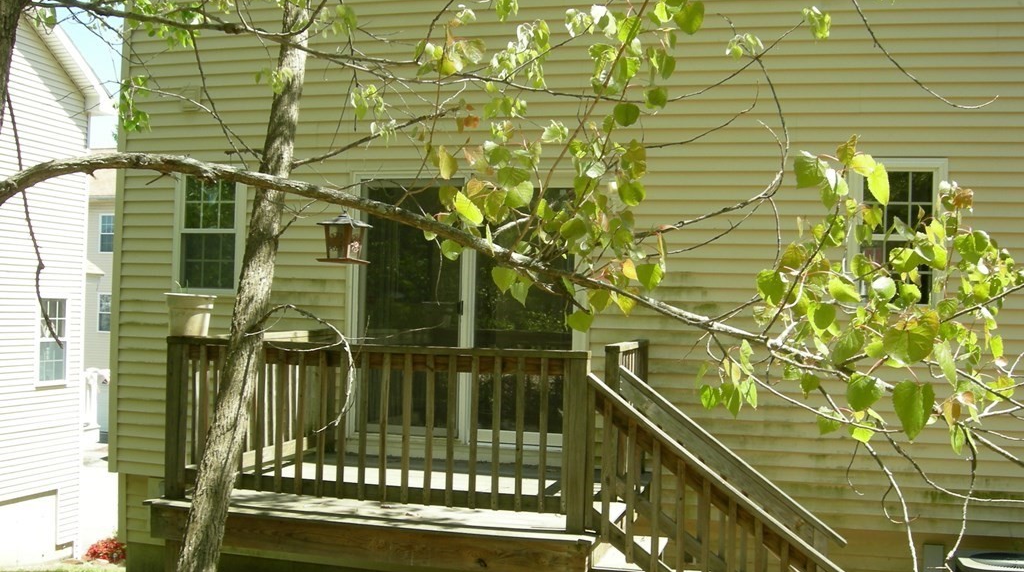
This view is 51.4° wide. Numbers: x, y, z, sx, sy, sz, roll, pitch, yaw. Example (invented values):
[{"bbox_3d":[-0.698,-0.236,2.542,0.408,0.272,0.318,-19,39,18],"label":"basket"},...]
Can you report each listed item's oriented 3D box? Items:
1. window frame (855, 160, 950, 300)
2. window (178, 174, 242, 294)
[{"bbox_3d":[2.703,-0.357,7.390,0.610,1.030,0.100,1,0,12],"label":"window frame"},{"bbox_3d":[-2.366,-0.411,8.328,0.530,0.900,0.080,1,-1,14],"label":"window"}]

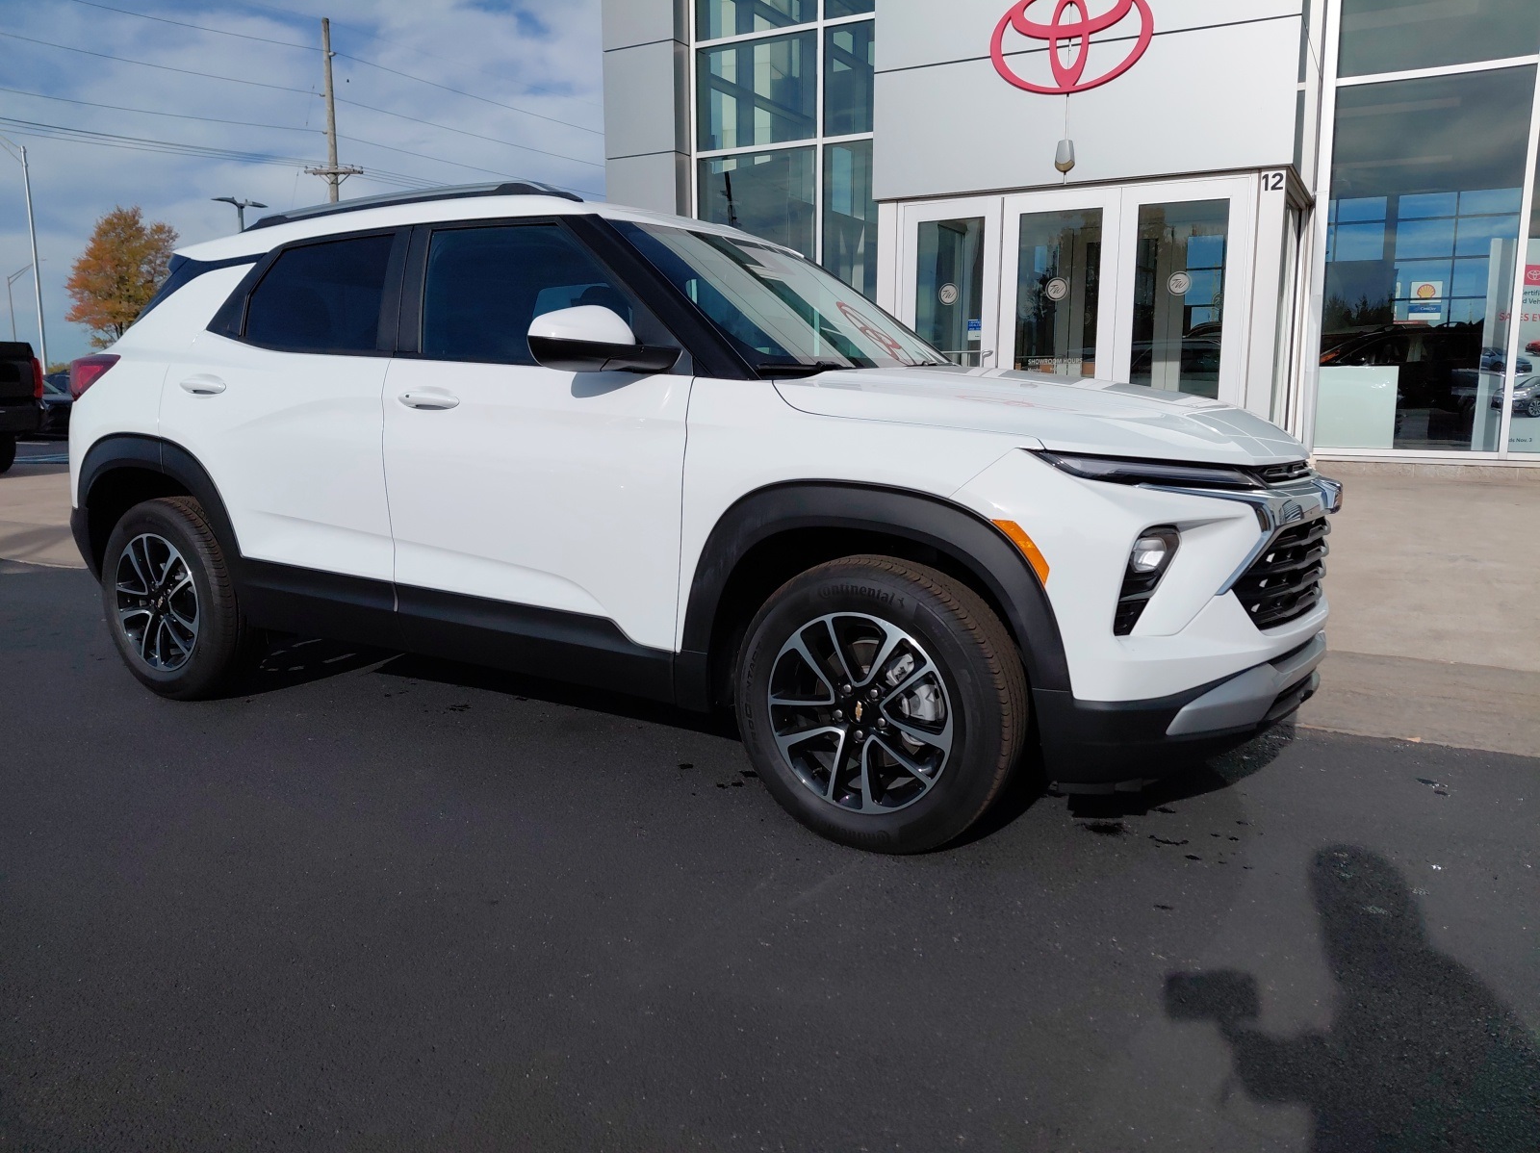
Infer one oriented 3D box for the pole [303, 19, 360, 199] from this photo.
[{"bbox_3d":[-16.183,-12.989,41.496,2.400,14.750,0.500,4,10,22],"label":"pole"}]

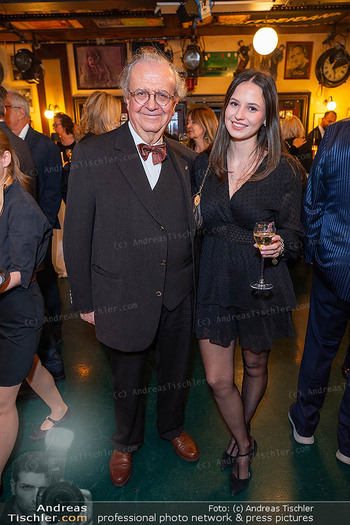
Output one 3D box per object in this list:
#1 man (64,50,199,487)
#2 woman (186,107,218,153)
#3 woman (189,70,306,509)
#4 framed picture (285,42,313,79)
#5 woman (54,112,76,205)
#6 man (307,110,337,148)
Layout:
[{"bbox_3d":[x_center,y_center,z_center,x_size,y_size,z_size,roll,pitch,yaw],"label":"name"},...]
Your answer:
[{"bbox_3d":[-0.157,0.111,1.501,0.580,1.775,0.420,-7,19,-16],"label":"man"},{"bbox_3d":[0.242,-0.310,2.796,0.380,1.700,0.480,-15,23,-36],"label":"woman"},{"bbox_3d":[0.287,0.159,1.446,0.480,1.700,0.390,3,19,13],"label":"woman"},{"bbox_3d":[1.602,-2.599,4.511,0.335,0.445,0.025,-2,21,0],"label":"framed picture"},{"bbox_3d":[-1.199,-0.698,3.869,0.360,1.700,0.480,-14,22,-33],"label":"woman"},{"bbox_3d":[1.836,-0.936,4.447,0.550,1.770,0.380,-14,22,-33],"label":"man"}]

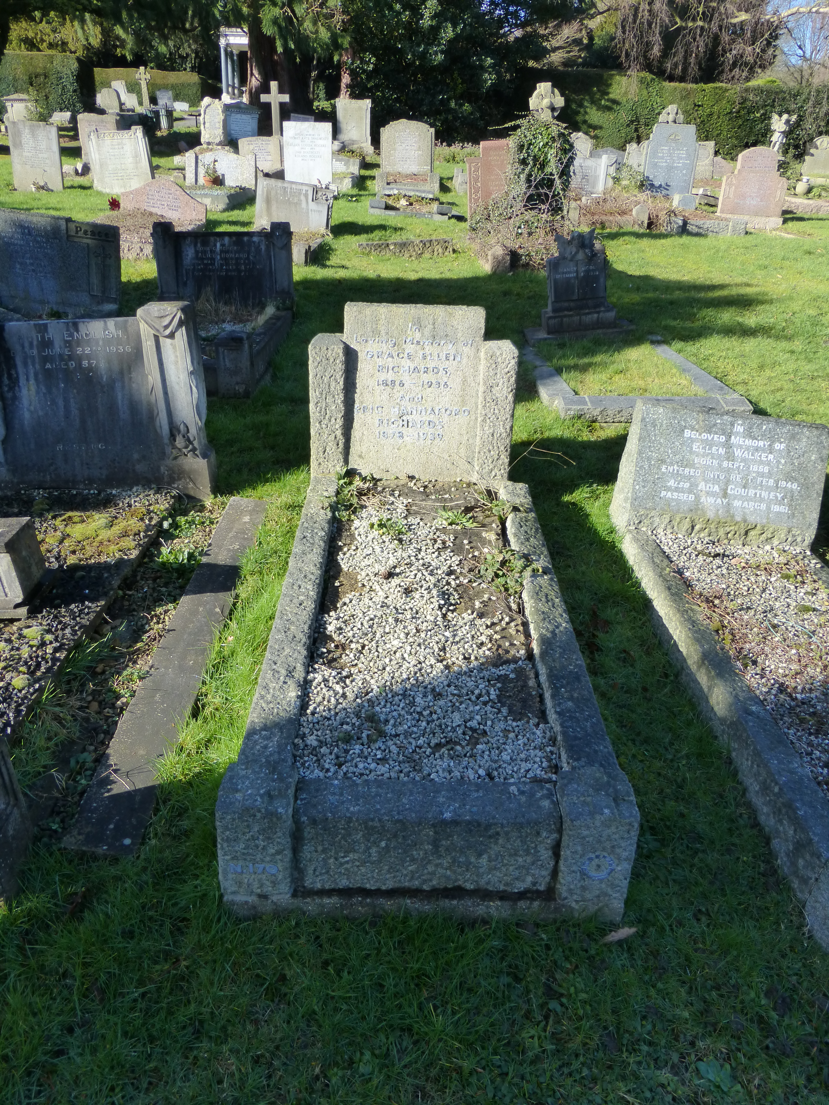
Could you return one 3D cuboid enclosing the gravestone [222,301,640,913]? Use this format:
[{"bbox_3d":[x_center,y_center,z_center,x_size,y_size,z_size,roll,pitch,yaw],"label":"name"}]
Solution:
[{"bbox_3d":[0.024,-0.041,2.285,0.864,0.958,1.776,1,30,-1],"label":"gravestone"}]

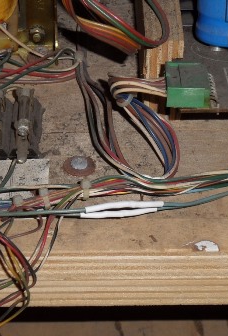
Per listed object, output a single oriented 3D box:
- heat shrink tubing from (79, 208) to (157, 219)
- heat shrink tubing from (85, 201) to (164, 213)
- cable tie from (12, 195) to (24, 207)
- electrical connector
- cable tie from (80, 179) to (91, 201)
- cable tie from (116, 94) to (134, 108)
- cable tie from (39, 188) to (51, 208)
[{"bbox_3d":[0.003,0.023,0.535,0.041,0.003,0.004,-5,42,-4],"label":"heat shrink tubing"},{"bbox_3d":[0.005,0.019,0.540,0.043,0.005,0.005,-4,39,-4],"label":"heat shrink tubing"},{"bbox_3d":[-0.049,0.017,0.539,0.005,0.007,0.007,-1,38,0],"label":"cable tie"},{"bbox_3d":[0.041,-0.046,0.592,0.025,0.013,0.028,-1,36,0],"label":"electrical connector"},{"bbox_3d":[-0.015,0.011,0.547,0.005,0.010,0.010,-1,38,0],"label":"cable tie"},{"bbox_3d":[0.006,-0.037,0.585,0.005,0.008,0.011,33,52,32],"label":"cable tie"},{"bbox_3d":[-0.036,0.016,0.540,0.005,0.008,0.010,-1,42,0],"label":"cable tie"}]

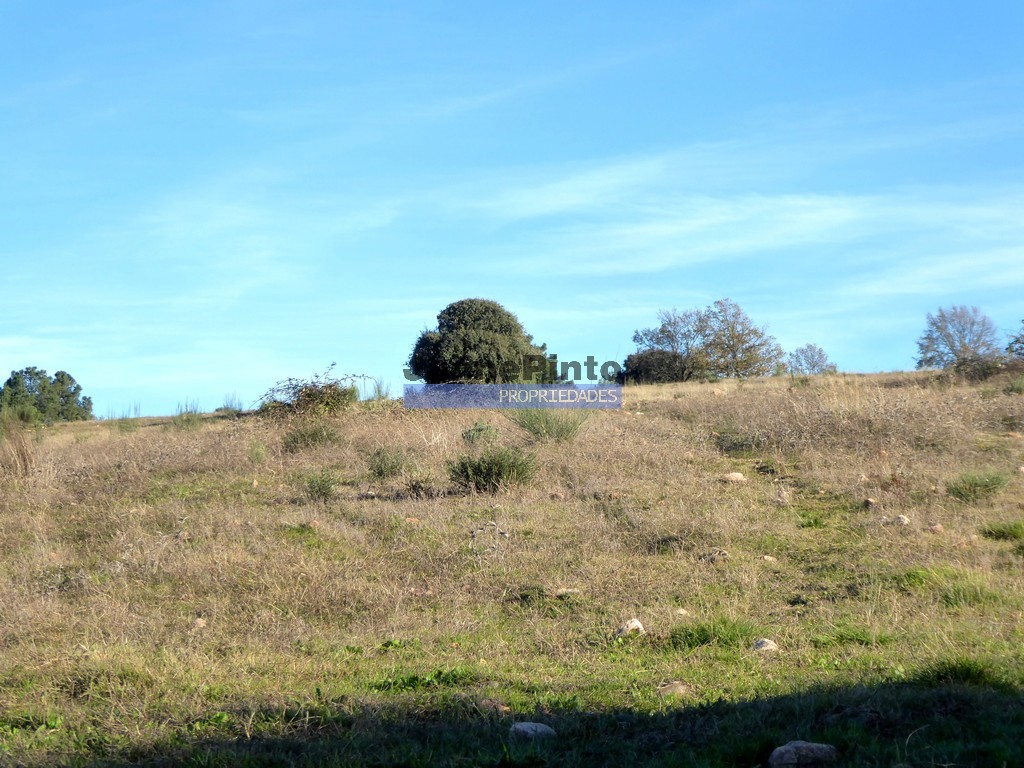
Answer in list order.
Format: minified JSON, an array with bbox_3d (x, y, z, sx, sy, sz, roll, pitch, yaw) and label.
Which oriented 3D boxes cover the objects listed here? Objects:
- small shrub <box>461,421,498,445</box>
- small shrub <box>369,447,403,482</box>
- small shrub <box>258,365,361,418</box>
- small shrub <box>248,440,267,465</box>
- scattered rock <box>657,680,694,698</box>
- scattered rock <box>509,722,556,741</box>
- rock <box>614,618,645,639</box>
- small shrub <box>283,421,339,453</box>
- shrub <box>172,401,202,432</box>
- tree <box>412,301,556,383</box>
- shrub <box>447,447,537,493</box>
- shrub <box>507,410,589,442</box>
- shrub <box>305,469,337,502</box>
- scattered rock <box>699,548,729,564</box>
[{"bbox_3d":[-0.525,0.784,43.500,0.614,0.388,0.553,0,-3,0],"label":"small shrub"},{"bbox_3d":[-1.539,0.975,33.000,0.441,0.417,0.397,0,-3,0],"label":"small shrub"},{"bbox_3d":[-4.062,0.150,54.000,2.046,1.083,1.535,0,-2,0],"label":"small shrub"},{"bbox_3d":[-3.309,0.891,35.000,0.234,0.312,0.234,0,-2,0],"label":"small shrub"},{"bbox_3d":[0.814,1.521,13.400,0.189,0.085,0.142,0,-2,0],"label":"scattered rock"},{"bbox_3d":[0.091,1.549,12.000,0.214,0.076,0.150,0,-2,0],"label":"scattered rock"},{"bbox_3d":[0.646,1.344,14.800,0.165,0.110,0.132,0,-3,0],"label":"rock"},{"bbox_3d":[-2.844,0.741,38.000,0.791,0.452,0.632,0,-2,0],"label":"small shrub"},{"bbox_3d":[-6.771,0.655,56.000,0.666,0.624,0.632,0,-3,0],"label":"shrub"},{"bbox_3d":[-0.995,-1.184,85.000,4.547,3.031,4.200,0,-2,0],"label":"tree"},{"bbox_3d":[-0.228,0.953,30.000,1.003,0.513,0.853,0,-3,0],"label":"shrub"},{"bbox_3d":[0.587,0.653,44.500,1.356,0.628,1.220,0,-3,0],"label":"shrub"},{"bbox_3d":[-1.956,1.037,27.500,0.327,0.347,0.294,0,-2,0],"label":"shrub"},{"bbox_3d":[1.497,1.282,20.000,0.223,0.119,0.167,0,-3,0],"label":"scattered rock"}]

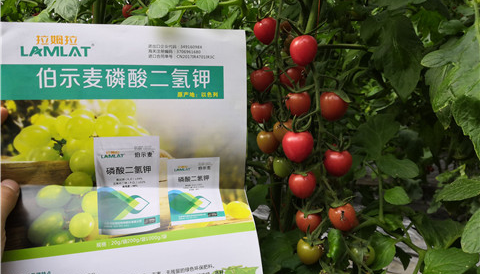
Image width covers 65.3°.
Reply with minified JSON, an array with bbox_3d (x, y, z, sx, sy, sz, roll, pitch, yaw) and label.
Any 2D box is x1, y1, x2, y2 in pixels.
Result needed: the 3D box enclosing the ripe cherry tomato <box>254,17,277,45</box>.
[{"bbox_3d":[0.028,-0.120,0.425,0.026,0.031,0.026,-9,9,0],"label":"ripe cherry tomato"}]

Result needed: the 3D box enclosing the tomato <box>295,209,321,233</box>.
[{"bbox_3d":[0.076,0.095,0.420,0.029,0.028,0.029,1,11,0],"label":"tomato"}]

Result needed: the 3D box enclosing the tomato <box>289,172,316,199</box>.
[{"bbox_3d":[0.066,0.051,0.390,0.029,0.029,0.029,0,10,0],"label":"tomato"}]

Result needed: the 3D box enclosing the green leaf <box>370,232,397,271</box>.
[{"bbox_3d":[0.173,0.139,0.460,0.036,0.048,0.016,17,6,18],"label":"green leaf"}]

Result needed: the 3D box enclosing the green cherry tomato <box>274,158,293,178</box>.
[{"bbox_3d":[0.050,0.036,0.445,0.023,0.025,0.023,0,6,0],"label":"green cherry tomato"}]

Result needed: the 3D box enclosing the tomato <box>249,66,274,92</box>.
[{"bbox_3d":[0.026,-0.068,0.435,0.028,0.029,0.028,1,11,0],"label":"tomato"}]

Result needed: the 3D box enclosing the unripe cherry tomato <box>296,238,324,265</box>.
[{"bbox_3d":[0.075,0.123,0.405,0.027,0.030,0.027,0,10,0],"label":"unripe cherry tomato"}]

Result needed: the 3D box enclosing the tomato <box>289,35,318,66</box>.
[{"bbox_3d":[0.066,-0.088,0.385,0.028,0.032,0.028,-6,10,0],"label":"tomato"}]

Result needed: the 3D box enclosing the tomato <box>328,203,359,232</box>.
[{"bbox_3d":[0.110,0.086,0.400,0.029,0.030,0.029,0,10,0],"label":"tomato"}]

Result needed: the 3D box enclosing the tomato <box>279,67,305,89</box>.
[{"bbox_3d":[0.062,-0.071,0.445,0.031,0.029,0.031,0,6,0],"label":"tomato"}]

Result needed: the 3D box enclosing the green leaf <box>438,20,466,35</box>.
[{"bbox_3d":[0.284,-0.146,0.500,0.038,0.022,0.022,3,11,11],"label":"green leaf"}]

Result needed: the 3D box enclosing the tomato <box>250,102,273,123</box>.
[{"bbox_3d":[0.025,-0.028,0.430,0.026,0.026,0.026,0,10,0],"label":"tomato"}]

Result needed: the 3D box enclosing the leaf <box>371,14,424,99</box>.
[{"bbox_3d":[0.212,-0.109,0.500,0.068,0.115,0.028,-3,6,0],"label":"leaf"}]

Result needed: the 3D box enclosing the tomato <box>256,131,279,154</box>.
[{"bbox_3d":[0.032,0.006,0.430,0.025,0.026,0.025,0,10,0],"label":"tomato"}]

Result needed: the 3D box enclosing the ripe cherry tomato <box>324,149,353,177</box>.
[{"bbox_3d":[0.108,0.030,0.410,0.030,0.029,0.030,1,11,0],"label":"ripe cherry tomato"}]

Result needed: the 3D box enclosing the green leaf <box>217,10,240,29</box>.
[{"bbox_3d":[-0.017,-0.154,0.500,0.020,0.042,0.014,41,0,-1],"label":"green leaf"}]

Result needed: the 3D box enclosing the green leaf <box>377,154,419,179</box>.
[{"bbox_3d":[0.219,0.041,0.520,0.058,0.030,0.025,18,15,0],"label":"green leaf"}]

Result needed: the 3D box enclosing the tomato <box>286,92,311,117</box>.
[{"bbox_3d":[0.066,-0.037,0.425,0.028,0.029,0.028,0,6,0],"label":"tomato"}]

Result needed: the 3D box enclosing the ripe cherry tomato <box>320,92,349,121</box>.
[{"bbox_3d":[0.105,-0.034,0.415,0.031,0.032,0.031,0,6,0],"label":"ripe cherry tomato"}]

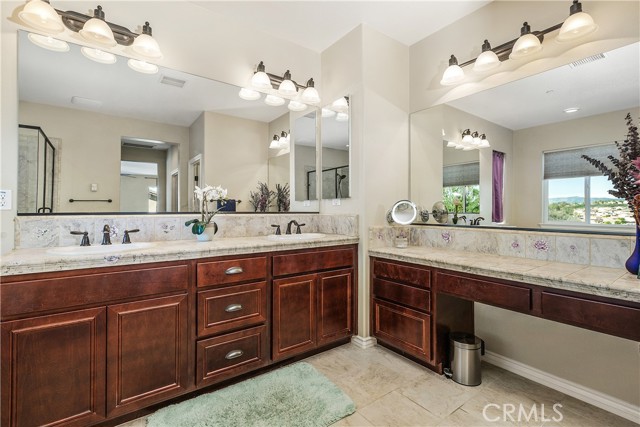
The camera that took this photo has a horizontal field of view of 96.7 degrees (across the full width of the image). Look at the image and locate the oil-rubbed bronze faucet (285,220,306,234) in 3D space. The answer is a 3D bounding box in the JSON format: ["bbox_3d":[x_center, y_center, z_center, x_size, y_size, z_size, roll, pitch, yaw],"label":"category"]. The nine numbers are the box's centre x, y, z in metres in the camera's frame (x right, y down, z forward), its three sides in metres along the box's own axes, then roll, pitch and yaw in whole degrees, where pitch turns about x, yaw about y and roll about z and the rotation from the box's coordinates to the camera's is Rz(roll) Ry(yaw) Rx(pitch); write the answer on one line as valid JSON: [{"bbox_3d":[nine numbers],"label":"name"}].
[{"bbox_3d":[-0.186,0.126,2.518,0.192,0.121,0.160,0,1,-36],"label":"oil-rubbed bronze faucet"}]

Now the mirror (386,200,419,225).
[{"bbox_3d":[0.733,-0.009,2.539,0.268,0.210,0.147,0,0,24],"label":"mirror"}]

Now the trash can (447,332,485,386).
[{"bbox_3d":[0.996,0.996,1.960,0.255,0.285,0.192,0,0,6],"label":"trash can"}]

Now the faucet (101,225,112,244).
[{"bbox_3d":[-1.286,0.130,1.716,0.053,0.124,0.160,0,1,-36],"label":"faucet"}]

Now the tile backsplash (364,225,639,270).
[{"bbox_3d":[1.101,0.223,1.970,0.545,0.187,1.530,0,1,-36],"label":"tile backsplash"}]

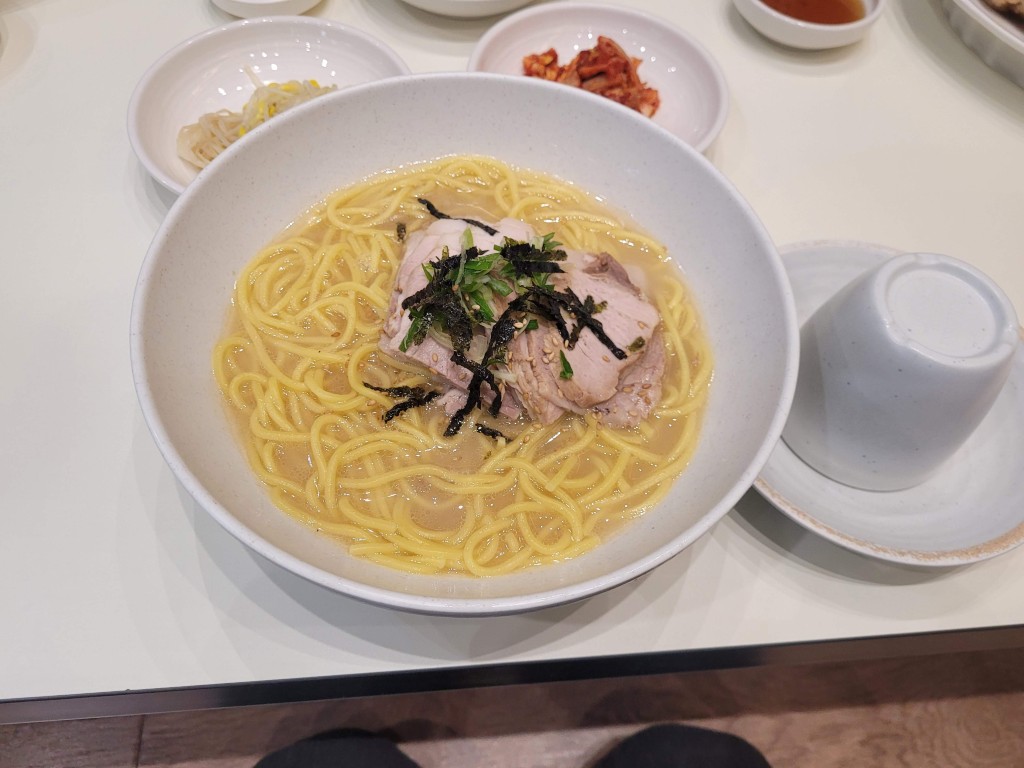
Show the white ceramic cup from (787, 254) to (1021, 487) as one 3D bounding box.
[{"bbox_3d":[0.147,-0.008,0.294,0.079,0.069,0.079,2,59,-3],"label":"white ceramic cup"}]

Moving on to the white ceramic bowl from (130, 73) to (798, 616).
[{"bbox_3d":[-0.015,-0.015,0.292,0.220,0.075,0.220,2,59,-3],"label":"white ceramic bowl"}]

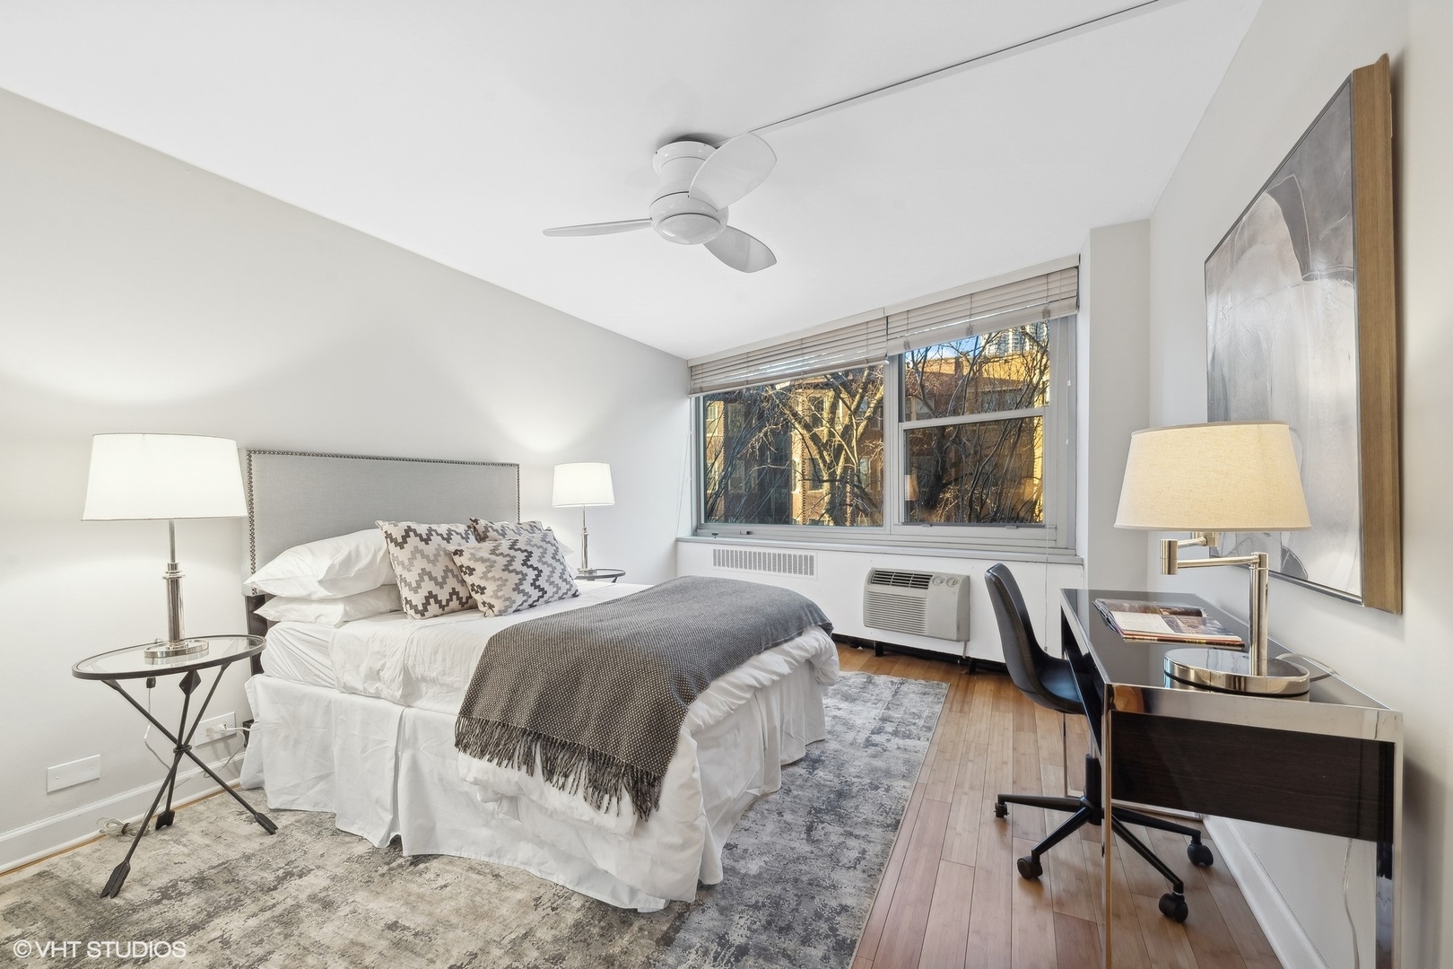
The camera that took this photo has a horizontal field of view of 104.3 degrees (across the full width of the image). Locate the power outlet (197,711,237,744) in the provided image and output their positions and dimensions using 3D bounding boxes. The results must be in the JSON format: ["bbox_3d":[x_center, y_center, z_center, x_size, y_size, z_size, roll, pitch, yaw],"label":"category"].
[{"bbox_3d":[-2.023,0.969,2.239,0.012,0.083,0.125,-1,-1,27],"label":"power outlet"}]

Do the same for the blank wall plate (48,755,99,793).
[{"bbox_3d":[-2.195,0.974,1.901,0.009,0.079,0.121,-1,-1,27],"label":"blank wall plate"}]

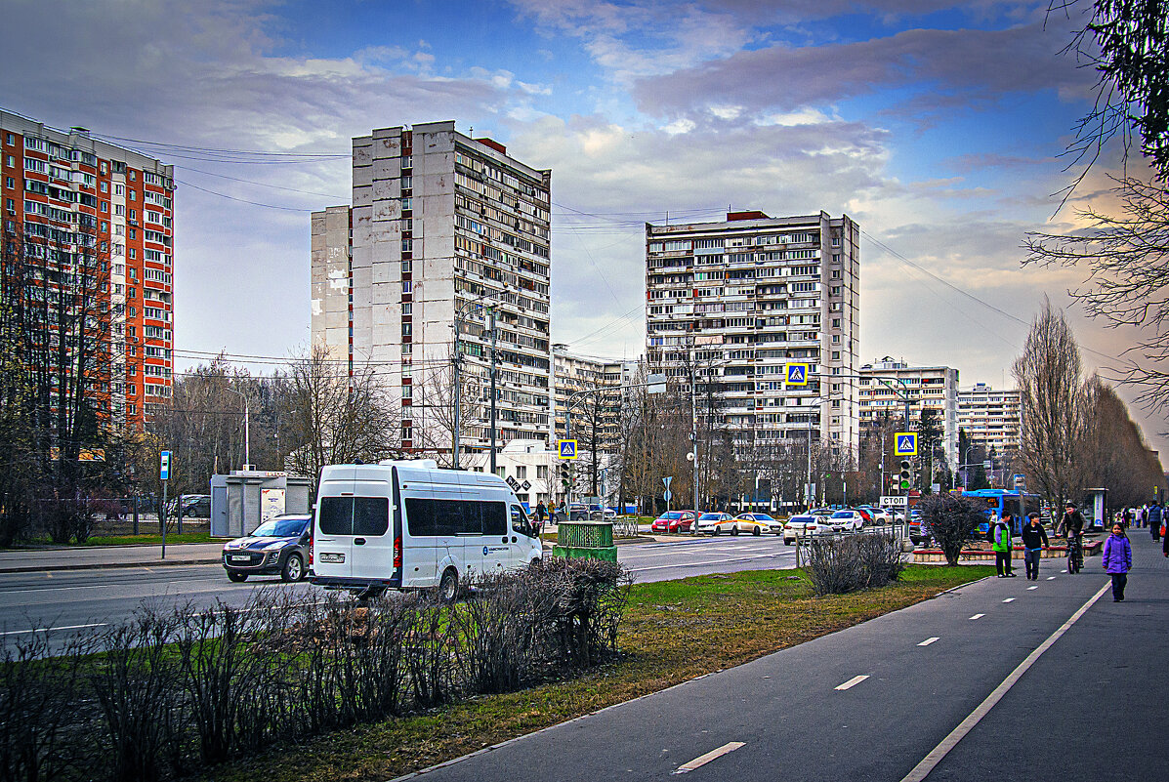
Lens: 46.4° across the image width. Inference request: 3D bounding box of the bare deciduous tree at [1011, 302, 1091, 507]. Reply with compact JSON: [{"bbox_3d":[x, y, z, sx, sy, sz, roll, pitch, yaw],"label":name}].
[{"bbox_3d":[27.012,1.482,79.167,4.500,13.700,4.500,-2,-5,19],"label":"bare deciduous tree"}]

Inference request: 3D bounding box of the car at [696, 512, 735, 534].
[{"bbox_3d":[8.554,8.767,89.578,1.740,1.480,4.420,-2,-5,25],"label":"car"}]

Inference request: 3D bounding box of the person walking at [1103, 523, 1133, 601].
[{"bbox_3d":[9.295,2.984,23.800,0.480,1.370,0.320,-1,-4,14],"label":"person walking"}]

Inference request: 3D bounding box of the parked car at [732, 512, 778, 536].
[{"bbox_3d":[11.470,8.767,89.578,1.750,1.480,4.420,2,-5,-19],"label":"parked car"}]

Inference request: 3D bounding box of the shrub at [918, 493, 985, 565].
[{"bbox_3d":[10.277,3.875,38.108,1.950,2.050,1.900,-1,-5,15],"label":"shrub"}]

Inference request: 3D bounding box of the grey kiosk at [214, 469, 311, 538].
[{"bbox_3d":[-14.200,4.980,60.200,2.100,2.850,4.150,-3,-5,31],"label":"grey kiosk"}]

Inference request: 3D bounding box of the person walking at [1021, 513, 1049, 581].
[{"bbox_3d":[10.145,3.510,30.800,0.560,1.500,0.340,-1,-4,13],"label":"person walking"}]

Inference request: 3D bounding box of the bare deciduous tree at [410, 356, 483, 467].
[{"bbox_3d":[-7.265,2.771,72.029,4.000,9.500,4.000,0,-5,-6],"label":"bare deciduous tree"}]

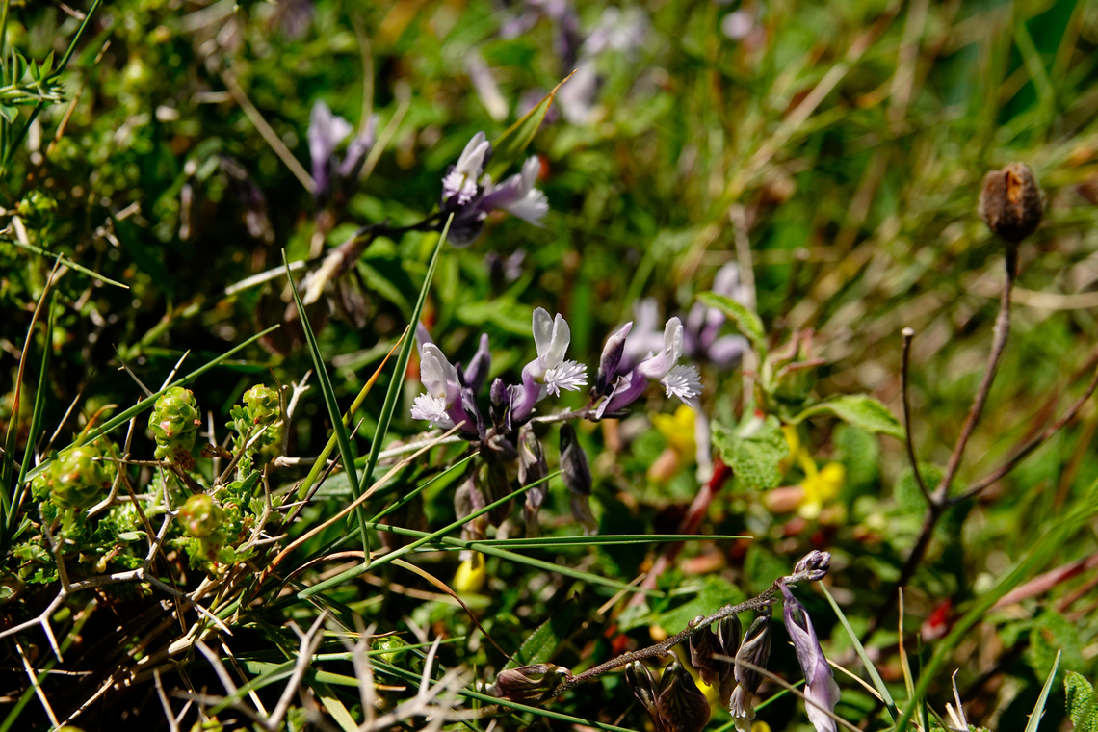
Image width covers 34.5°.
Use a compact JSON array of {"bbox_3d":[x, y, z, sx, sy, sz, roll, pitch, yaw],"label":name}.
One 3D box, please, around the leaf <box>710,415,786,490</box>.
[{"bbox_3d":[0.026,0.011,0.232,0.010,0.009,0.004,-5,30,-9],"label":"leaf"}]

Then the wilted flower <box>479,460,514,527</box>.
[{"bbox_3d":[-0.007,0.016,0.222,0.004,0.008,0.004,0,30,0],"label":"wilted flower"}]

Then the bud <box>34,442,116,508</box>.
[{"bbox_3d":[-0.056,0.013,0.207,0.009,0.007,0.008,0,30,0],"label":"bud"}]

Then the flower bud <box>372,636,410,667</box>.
[{"bbox_3d":[-0.021,0.039,0.240,0.005,0.005,0.005,0,27,0],"label":"flower bud"}]

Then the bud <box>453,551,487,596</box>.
[{"bbox_3d":[-0.011,0.030,0.254,0.005,0.006,0.005,0,27,0],"label":"bud"}]

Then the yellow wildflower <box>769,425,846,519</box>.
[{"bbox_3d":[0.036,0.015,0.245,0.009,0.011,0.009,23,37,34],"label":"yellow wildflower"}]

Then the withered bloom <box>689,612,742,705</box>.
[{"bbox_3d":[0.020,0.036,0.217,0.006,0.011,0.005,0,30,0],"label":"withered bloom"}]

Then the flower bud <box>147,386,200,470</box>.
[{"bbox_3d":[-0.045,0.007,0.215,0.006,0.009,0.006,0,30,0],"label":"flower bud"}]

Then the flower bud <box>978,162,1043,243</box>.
[{"bbox_3d":[0.068,-0.024,0.260,0.009,0.011,0.009,0,27,0],"label":"flower bud"}]

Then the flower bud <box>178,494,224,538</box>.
[{"bbox_3d":[-0.045,0.019,0.228,0.006,0.006,0.006,0,27,0],"label":"flower bud"}]

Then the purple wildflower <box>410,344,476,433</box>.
[{"bbox_3d":[-0.014,0.003,0.242,0.009,0.012,0.007,-17,32,-30],"label":"purple wildflower"}]

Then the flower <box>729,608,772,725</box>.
[{"bbox_3d":[0.027,0.040,0.237,0.005,0.016,0.005,10,15,10],"label":"flower"}]

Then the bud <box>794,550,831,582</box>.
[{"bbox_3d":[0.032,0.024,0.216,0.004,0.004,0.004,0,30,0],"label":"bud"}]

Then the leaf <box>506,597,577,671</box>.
[{"bbox_3d":[-0.001,0.037,0.245,0.002,0.005,0.014,11,46,42],"label":"leaf"}]

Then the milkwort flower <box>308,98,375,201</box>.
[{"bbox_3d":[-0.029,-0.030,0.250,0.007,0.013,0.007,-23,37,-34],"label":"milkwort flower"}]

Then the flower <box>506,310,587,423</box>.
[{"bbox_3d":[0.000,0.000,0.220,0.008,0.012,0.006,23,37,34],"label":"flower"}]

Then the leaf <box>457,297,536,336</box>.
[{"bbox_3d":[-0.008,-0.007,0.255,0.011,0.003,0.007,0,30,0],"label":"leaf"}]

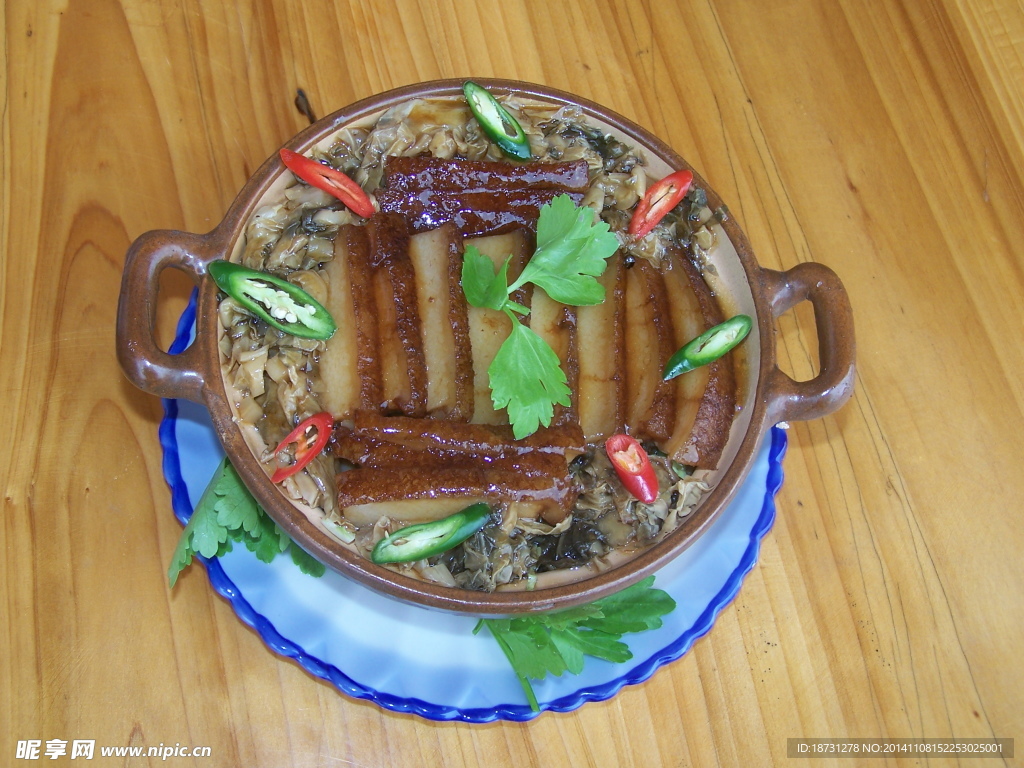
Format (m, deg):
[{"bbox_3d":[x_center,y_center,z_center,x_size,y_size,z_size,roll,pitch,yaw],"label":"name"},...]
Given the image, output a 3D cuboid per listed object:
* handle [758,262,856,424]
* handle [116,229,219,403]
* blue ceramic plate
[{"bbox_3d":[0.112,-0.015,0.477,0.030,0.019,0.060,2,67,-7],"label":"handle"},{"bbox_3d":[-0.121,-0.024,0.449,0.030,0.019,0.061,2,67,-7],"label":"handle"},{"bbox_3d":[-0.013,0.011,0.537,0.258,0.025,0.258,2,67,-7],"label":"blue ceramic plate"}]

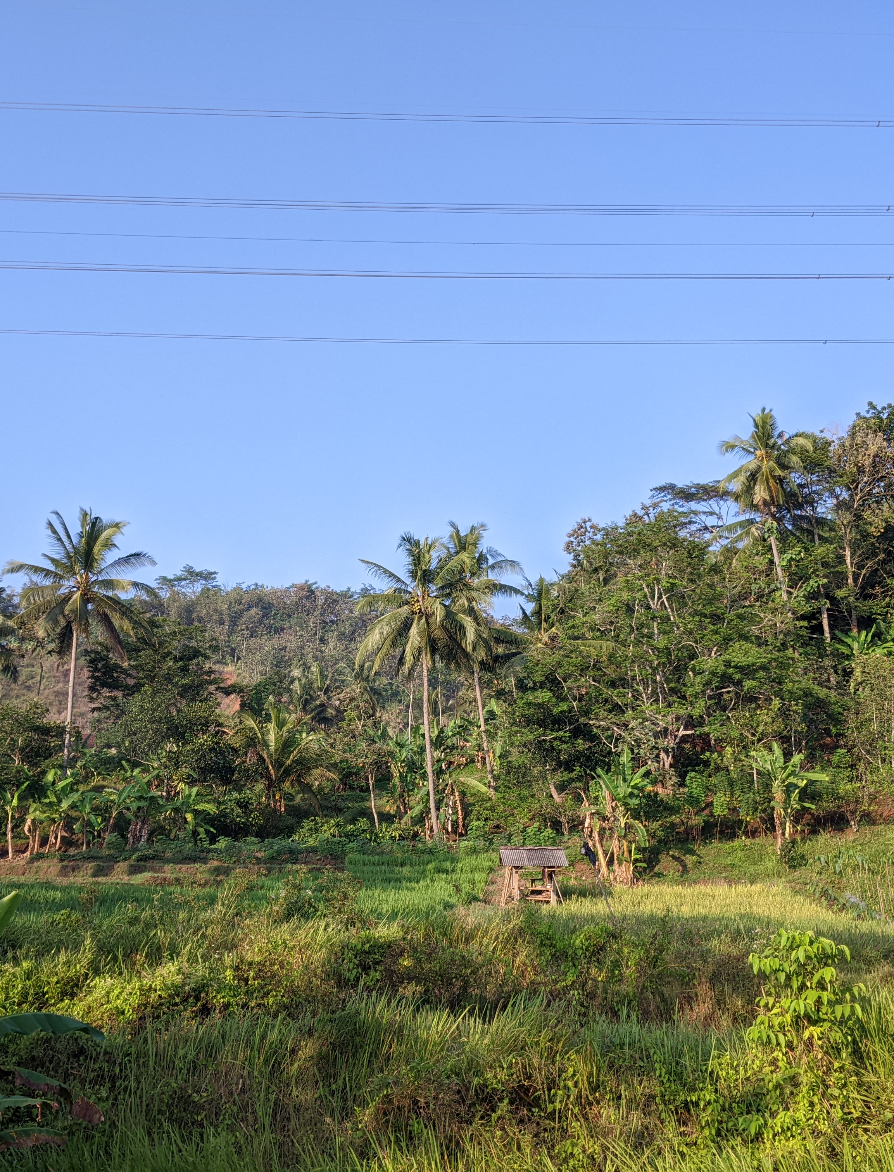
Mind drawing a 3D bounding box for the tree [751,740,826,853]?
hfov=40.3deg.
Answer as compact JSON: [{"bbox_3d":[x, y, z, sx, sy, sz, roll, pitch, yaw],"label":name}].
[{"bbox_3d":[13.461,8.365,48.000,3.097,4.335,2.900,0,-3,0],"label":"tree"}]

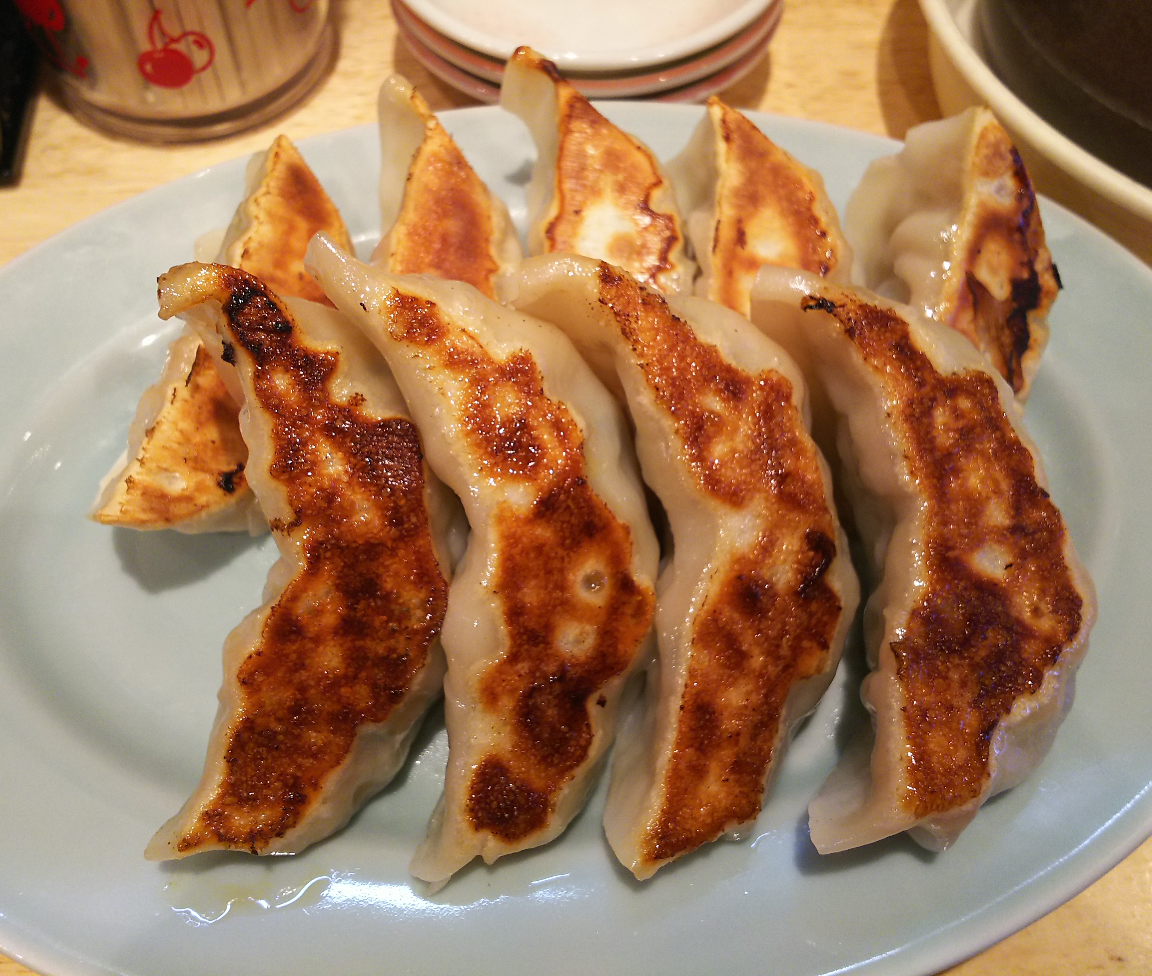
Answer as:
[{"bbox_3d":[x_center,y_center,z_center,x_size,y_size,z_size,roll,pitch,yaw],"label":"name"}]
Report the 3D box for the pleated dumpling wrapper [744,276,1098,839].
[{"bbox_3d":[0.055,0.011,0.157,0.050,0.034,0.090,0,71,0],"label":"pleated dumpling wrapper"}]

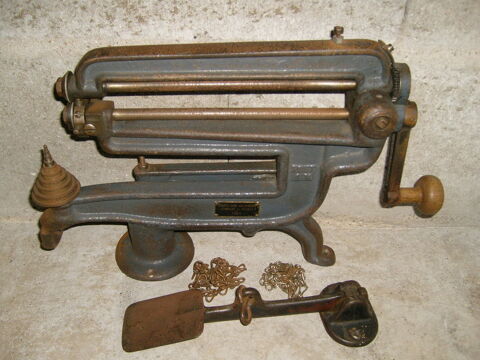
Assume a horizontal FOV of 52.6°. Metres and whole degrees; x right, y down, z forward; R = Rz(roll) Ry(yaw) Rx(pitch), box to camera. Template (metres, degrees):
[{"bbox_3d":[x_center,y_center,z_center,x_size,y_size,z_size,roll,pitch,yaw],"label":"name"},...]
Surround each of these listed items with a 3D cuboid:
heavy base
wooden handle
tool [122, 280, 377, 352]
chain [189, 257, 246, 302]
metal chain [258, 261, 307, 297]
[{"bbox_3d":[-0.120,0.076,0.687,0.112,0.082,0.112,0,30,0],"label":"heavy base"},{"bbox_3d":[0.245,0.022,0.657,0.060,0.056,0.056,0,30,0],"label":"wooden handle"},{"bbox_3d":[0.012,0.156,0.588,0.292,0.044,0.098,-1,31,-1],"label":"tool"},{"bbox_3d":[-0.031,0.133,0.653,0.080,0.018,0.078,0,30,0],"label":"chain"},{"bbox_3d":[0.059,0.134,0.653,0.068,0.016,0.062,0,30,0],"label":"metal chain"}]

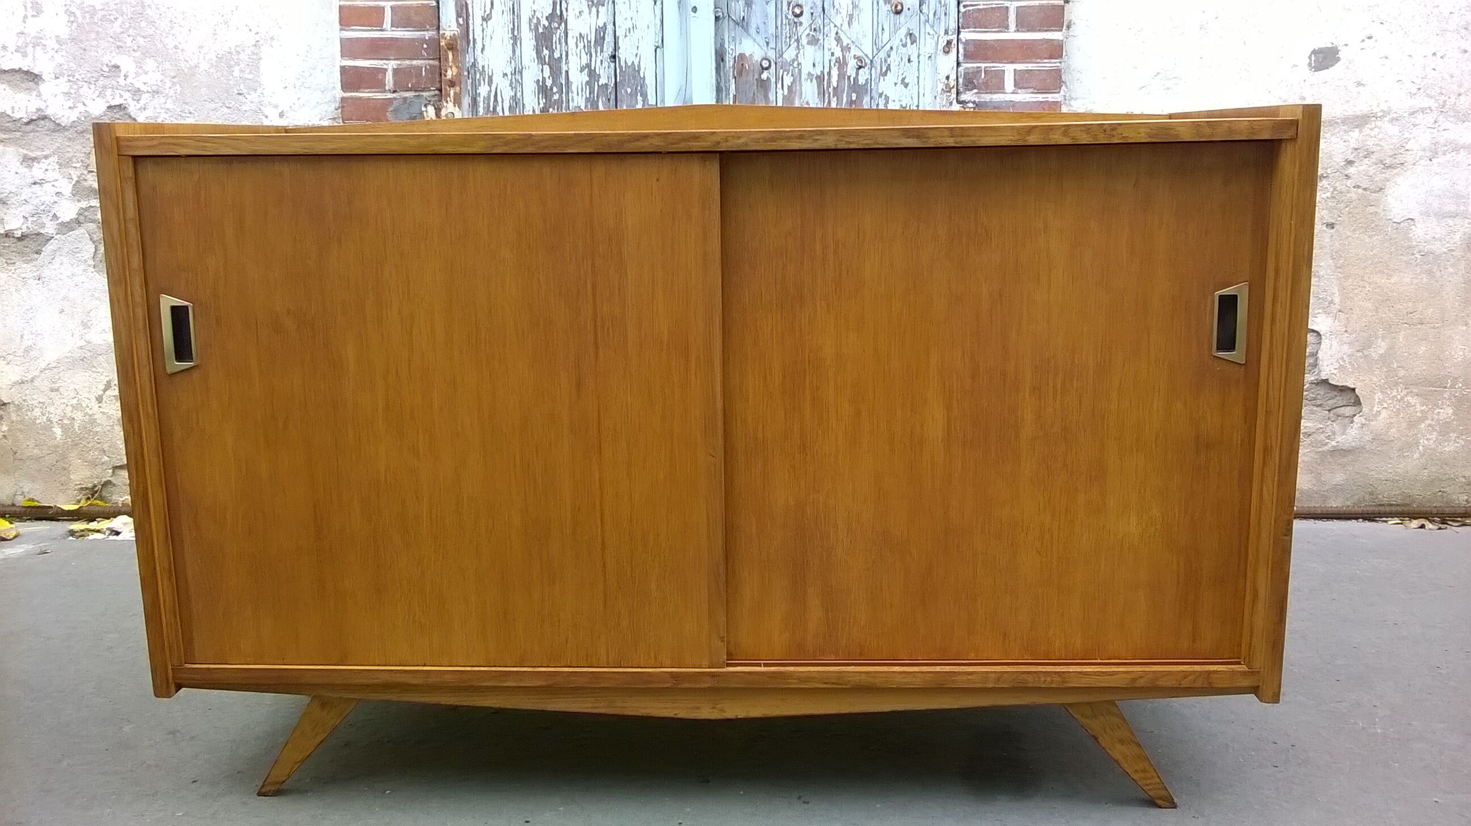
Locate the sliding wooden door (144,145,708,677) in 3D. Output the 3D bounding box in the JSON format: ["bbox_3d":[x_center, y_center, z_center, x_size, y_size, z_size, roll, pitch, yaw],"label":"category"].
[{"bbox_3d":[-0.347,0.007,1.518,0.668,0.619,0.020,0,11,3],"label":"sliding wooden door"}]

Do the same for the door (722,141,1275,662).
[{"bbox_3d":[0.285,0.000,1.510,0.637,0.619,0.020,0,11,3],"label":"door"}]

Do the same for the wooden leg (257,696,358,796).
[{"bbox_3d":[-0.539,0.410,1.621,0.052,0.187,0.033,36,11,-5],"label":"wooden leg"}]

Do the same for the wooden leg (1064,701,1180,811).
[{"bbox_3d":[0.476,0.409,1.577,0.052,0.191,0.033,-37,8,9],"label":"wooden leg"}]

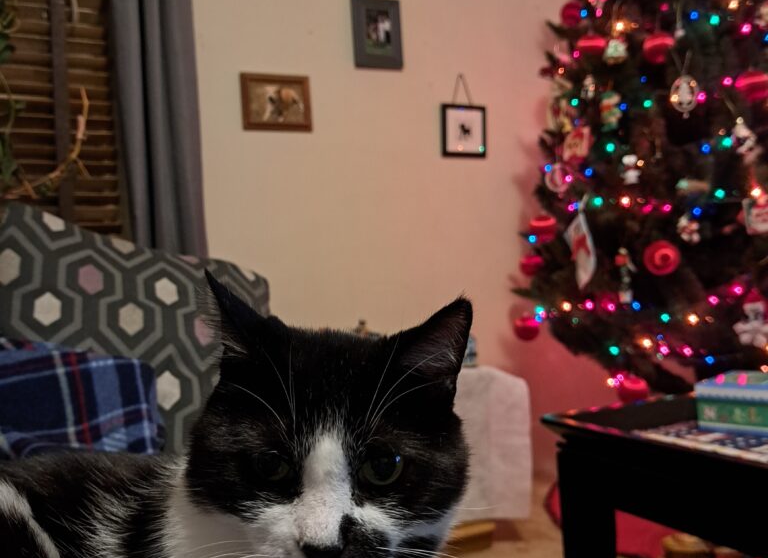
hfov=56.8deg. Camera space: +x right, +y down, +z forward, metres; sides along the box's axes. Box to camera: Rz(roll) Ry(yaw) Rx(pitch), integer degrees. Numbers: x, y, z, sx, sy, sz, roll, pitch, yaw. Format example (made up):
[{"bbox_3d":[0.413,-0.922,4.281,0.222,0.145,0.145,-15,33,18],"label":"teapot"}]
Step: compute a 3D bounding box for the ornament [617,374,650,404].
[{"bbox_3d":[0.668,0.296,1.900,0.082,0.085,0.082,-4,4,-25],"label":"ornament"}]

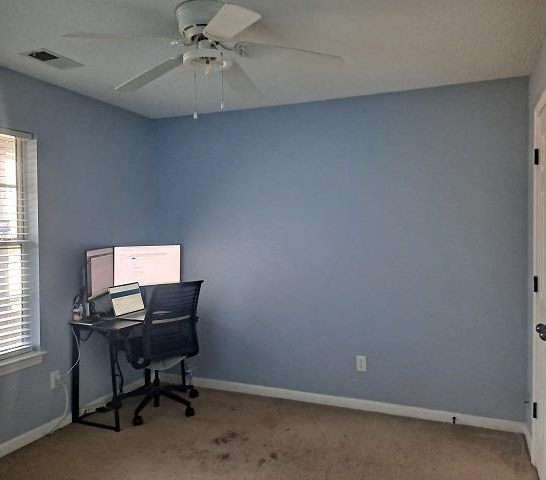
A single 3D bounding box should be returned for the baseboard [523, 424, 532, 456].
[{"bbox_3d":[1.663,1.293,3.006,0.016,0.081,0.375,0,1,23],"label":"baseboard"}]

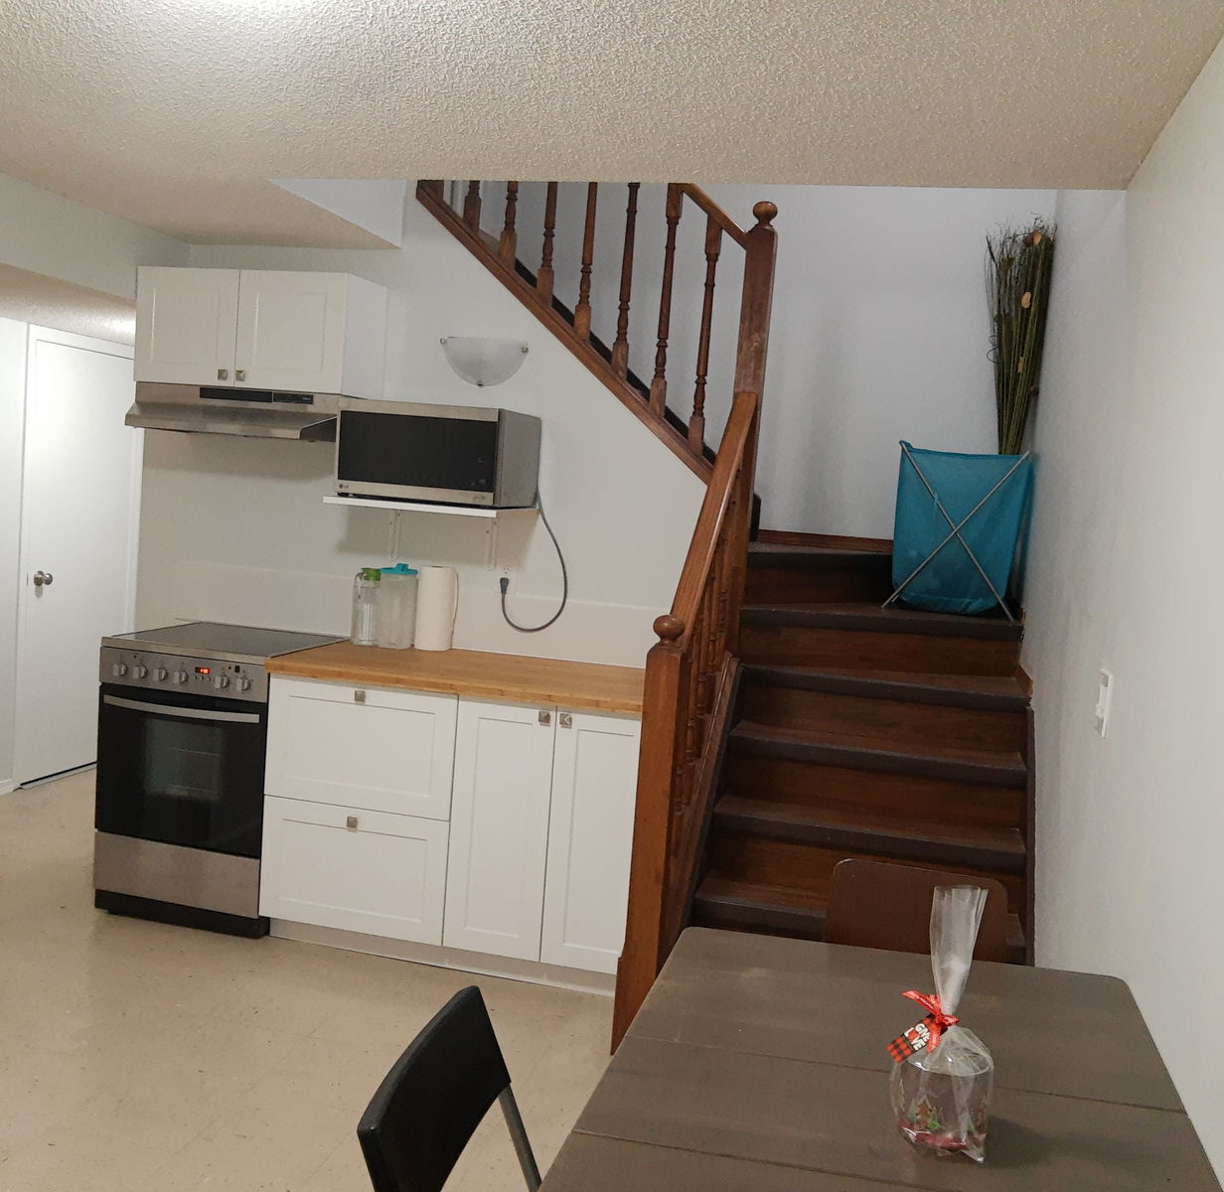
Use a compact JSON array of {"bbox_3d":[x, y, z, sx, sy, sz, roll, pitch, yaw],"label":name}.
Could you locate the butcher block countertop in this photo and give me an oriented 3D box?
[{"bbox_3d":[-0.388,0.248,3.823,1.235,0.038,0.650,5,6,14],"label":"butcher block countertop"}]

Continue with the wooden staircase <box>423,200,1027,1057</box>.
[{"bbox_3d":[0.253,-0.127,3.916,2.230,2.550,1.900,5,6,14],"label":"wooden staircase"}]

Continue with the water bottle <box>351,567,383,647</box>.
[{"bbox_3d":[-0.851,0.038,4.157,0.100,0.260,0.100,5,6,14],"label":"water bottle"}]

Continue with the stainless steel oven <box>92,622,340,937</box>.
[{"bbox_3d":[-1.301,0.590,4.019,0.598,0.911,0.588,5,6,13],"label":"stainless steel oven"}]

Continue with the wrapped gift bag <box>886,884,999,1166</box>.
[{"bbox_3d":[0.398,0.489,1.417,0.120,0.300,0.115,5,6,14],"label":"wrapped gift bag"}]

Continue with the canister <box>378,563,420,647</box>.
[{"bbox_3d":[-0.735,0.037,4.126,0.130,0.285,0.130,5,6,14],"label":"canister"}]

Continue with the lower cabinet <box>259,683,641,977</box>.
[{"bbox_3d":[-0.413,0.648,3.841,1.213,0.763,0.604,5,6,13],"label":"lower cabinet"}]

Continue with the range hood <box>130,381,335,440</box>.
[{"bbox_3d":[-1.220,-0.617,4.025,0.750,0.155,0.447,5,6,13],"label":"range hood"}]

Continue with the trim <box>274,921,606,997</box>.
[{"bbox_3d":[-0.511,1.093,3.672,1.186,0.088,0.020,5,6,13],"label":"trim"}]

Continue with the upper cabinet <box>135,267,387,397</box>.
[{"bbox_3d":[-1.189,-0.885,4.060,0.760,0.381,0.325,5,6,13],"label":"upper cabinet"}]

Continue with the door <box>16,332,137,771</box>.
[{"bbox_3d":[-2.419,-0.172,5.446,0.050,1.960,0.770,5,6,14],"label":"door"}]

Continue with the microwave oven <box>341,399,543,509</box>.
[{"bbox_3d":[-0.560,-0.462,3.928,0.533,0.298,0.410,5,6,14],"label":"microwave oven"}]

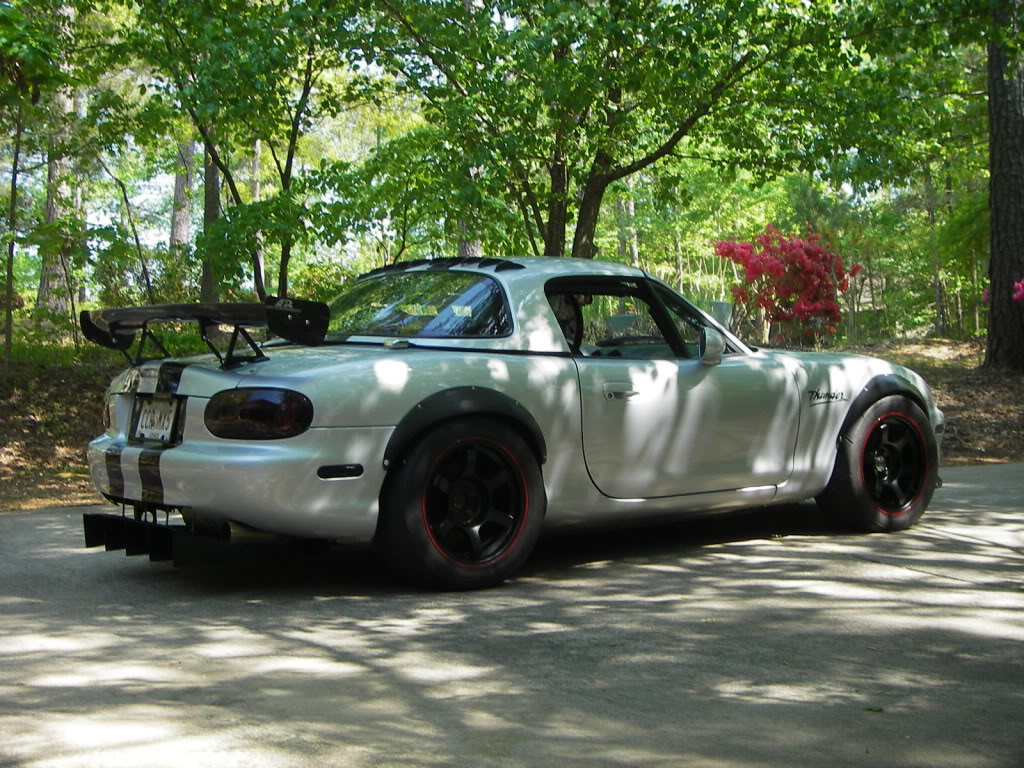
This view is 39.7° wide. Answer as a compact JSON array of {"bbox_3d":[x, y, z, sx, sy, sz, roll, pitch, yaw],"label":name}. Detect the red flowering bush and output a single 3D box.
[{"bbox_3d":[3.369,-1.182,17.300,1.720,1.460,1.550,0,2,11],"label":"red flowering bush"}]

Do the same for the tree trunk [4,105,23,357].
[{"bbox_3d":[-4.033,-1.203,11.500,0.130,2.100,0.120,-1,2,0],"label":"tree trunk"}]

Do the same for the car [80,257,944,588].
[{"bbox_3d":[0.229,0.074,6.194,3.970,1.210,1.710,-2,2,-37],"label":"car"}]

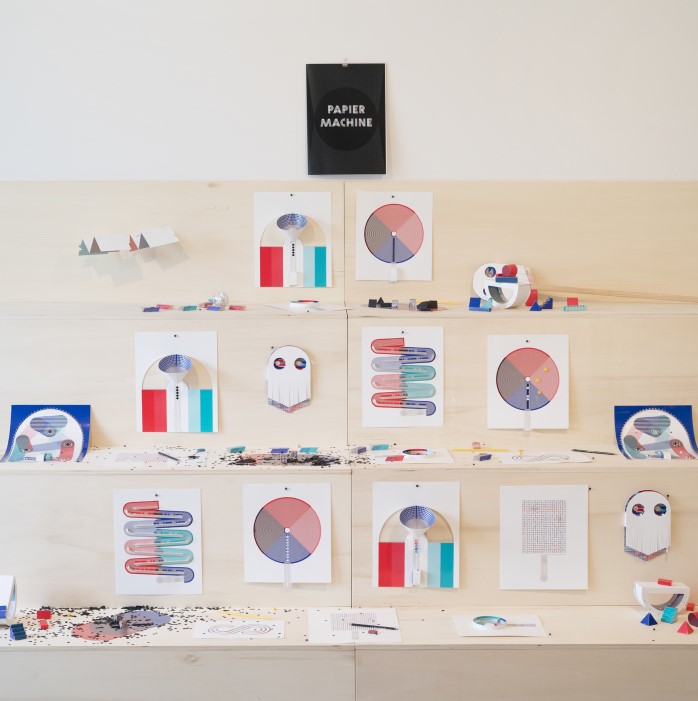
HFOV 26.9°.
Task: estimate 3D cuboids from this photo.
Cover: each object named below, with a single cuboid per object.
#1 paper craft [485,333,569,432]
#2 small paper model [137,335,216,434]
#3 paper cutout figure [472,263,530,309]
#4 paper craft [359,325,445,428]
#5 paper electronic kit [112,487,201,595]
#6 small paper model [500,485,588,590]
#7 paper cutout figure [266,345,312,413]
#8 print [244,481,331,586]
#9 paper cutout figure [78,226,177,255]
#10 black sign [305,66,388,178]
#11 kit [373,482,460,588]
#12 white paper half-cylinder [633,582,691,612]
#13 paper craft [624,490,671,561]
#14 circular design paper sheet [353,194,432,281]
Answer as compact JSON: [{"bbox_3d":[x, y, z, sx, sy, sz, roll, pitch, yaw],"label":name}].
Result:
[{"bbox_3d":[0.471,0.087,3.817,0.213,0.252,0.020,0,8,-1],"label":"paper craft"},{"bbox_3d":[-0.512,0.101,4.312,0.243,0.302,0.075,0,8,0],"label":"small paper model"},{"bbox_3d":[0.455,-0.192,4.349,0.155,0.133,0.075,2,7,21],"label":"paper cutout figure"},{"bbox_3d":[0.150,0.073,4.060,0.228,0.279,0.012,0,2,0],"label":"paper craft"},{"bbox_3d":[-0.502,0.503,3.830,0.232,0.277,0.010,0,2,0],"label":"paper electronic kit"},{"bbox_3d":[0.528,0.507,3.935,0.241,0.290,0.012,0,7,-1],"label":"small paper model"},{"bbox_3d":[-0.171,0.085,4.195,0.127,0.198,0.030,0,7,-1],"label":"paper cutout figure"},{"bbox_3d":[-0.161,0.483,3.820,0.231,0.268,0.015,0,2,0],"label":"print"},{"bbox_3d":[-0.667,-0.335,4.431,0.303,0.094,0.080,0,7,-1],"label":"paper cutout figure"},{"bbox_3d":[-0.007,-0.701,4.436,0.238,0.333,0.015,0,7,-1],"label":"black sign"},{"bbox_3d":[0.167,0.458,3.557,0.213,0.266,0.060,0,8,-1],"label":"kit"},{"bbox_3d":[0.767,0.607,3.571,0.117,0.068,0.050,-1,8,-4],"label":"white paper half-cylinder"},{"bbox_3d":[0.732,0.432,3.573,0.111,0.180,0.032,0,8,-1],"label":"paper craft"},{"bbox_3d":[0.127,-0.313,4.046,0.213,0.247,0.020,0,8,-1],"label":"circular design paper sheet"}]

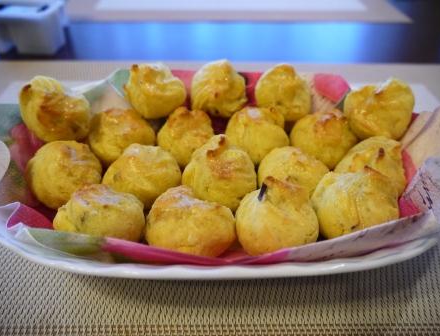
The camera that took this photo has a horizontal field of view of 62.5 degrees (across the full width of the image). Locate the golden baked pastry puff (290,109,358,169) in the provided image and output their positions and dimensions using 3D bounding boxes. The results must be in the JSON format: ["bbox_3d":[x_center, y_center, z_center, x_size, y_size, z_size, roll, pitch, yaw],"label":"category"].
[{"bbox_3d":[0.072,-0.020,0.250,0.045,0.039,0.044,0,40,0],"label":"golden baked pastry puff"}]

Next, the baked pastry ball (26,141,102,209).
[{"bbox_3d":[-0.093,0.004,0.217,0.045,0.040,0.045,1,40,0],"label":"baked pastry ball"}]

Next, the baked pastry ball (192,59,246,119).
[{"bbox_3d":[-0.001,-0.063,0.294,0.045,0.043,0.045,1,40,0],"label":"baked pastry ball"}]

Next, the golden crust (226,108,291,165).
[{"bbox_3d":[0.025,-0.021,0.247,0.044,0.040,0.044,1,40,0],"label":"golden crust"}]

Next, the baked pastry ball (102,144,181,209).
[{"bbox_3d":[-0.048,0.005,0.219,0.046,0.039,0.045,0,40,0],"label":"baked pastry ball"}]

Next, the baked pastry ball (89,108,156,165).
[{"bbox_3d":[-0.068,-0.021,0.251,0.045,0.039,0.044,0,40,0],"label":"baked pastry ball"}]

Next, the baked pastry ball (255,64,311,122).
[{"bbox_3d":[0.050,-0.060,0.292,0.044,0.042,0.044,0,40,0],"label":"baked pastry ball"}]

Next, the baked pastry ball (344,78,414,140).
[{"bbox_3d":[0.118,-0.043,0.269,0.051,0.043,0.046,1,40,0],"label":"baked pastry ball"}]

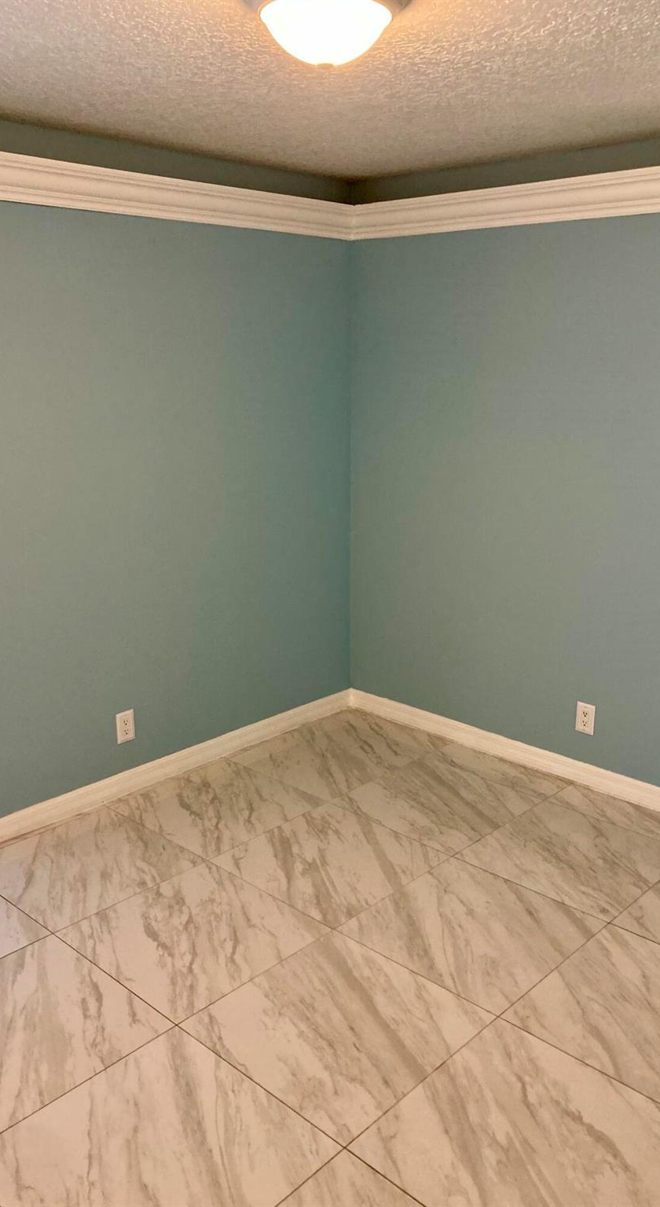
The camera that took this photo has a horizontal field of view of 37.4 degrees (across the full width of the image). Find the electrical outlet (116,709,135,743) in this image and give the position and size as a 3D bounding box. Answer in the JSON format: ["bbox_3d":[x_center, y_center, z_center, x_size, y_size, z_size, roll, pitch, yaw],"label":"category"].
[{"bbox_3d":[-0.795,0.482,3.811,0.009,0.123,0.078,13,20,41],"label":"electrical outlet"}]

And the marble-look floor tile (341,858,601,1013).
[{"bbox_3d":[0.435,0.992,2.993,0.588,0.010,0.594,13,20,41],"label":"marble-look floor tile"}]

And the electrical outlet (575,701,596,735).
[{"bbox_3d":[1.021,0.461,3.903,0.078,0.123,0.009,13,20,41],"label":"electrical outlet"}]

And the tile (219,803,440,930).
[{"bbox_3d":[0.002,0.889,3.386,0.588,0.010,0.594,13,20,41],"label":"tile"}]

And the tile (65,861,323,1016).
[{"bbox_3d":[-0.411,0.998,2.960,0.588,0.010,0.594,13,20,41],"label":"tile"}]

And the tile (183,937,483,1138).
[{"bbox_3d":[0.023,1.101,2.567,0.588,0.010,0.594,13,20,41],"label":"tile"}]

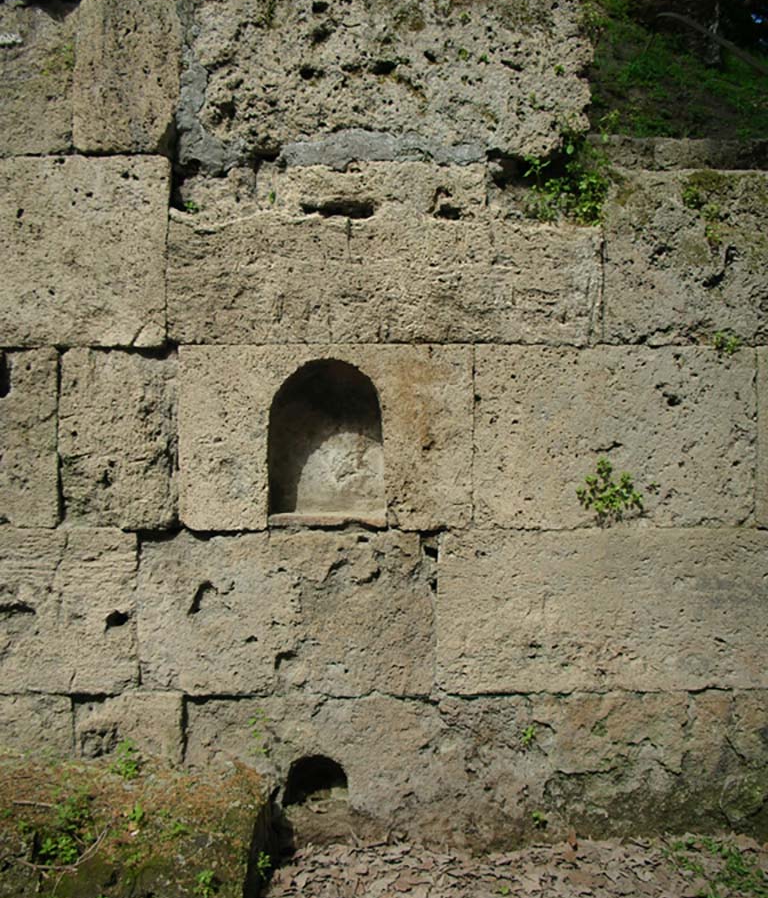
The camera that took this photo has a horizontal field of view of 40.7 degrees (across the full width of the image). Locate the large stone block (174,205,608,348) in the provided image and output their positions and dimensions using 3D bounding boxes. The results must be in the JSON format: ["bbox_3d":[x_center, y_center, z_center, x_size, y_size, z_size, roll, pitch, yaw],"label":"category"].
[{"bbox_3d":[0.004,-0.665,4.230,1.672,0.542,0.500,0,0,0],"label":"large stone block"}]

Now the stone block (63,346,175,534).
[{"bbox_3d":[-0.974,-0.039,4.025,0.426,0.661,0.450,0,0,0],"label":"stone block"}]

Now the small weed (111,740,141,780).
[{"bbox_3d":[-0.964,1.158,3.860,0.112,0.149,0.100,0,0,0],"label":"small weed"}]

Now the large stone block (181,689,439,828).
[{"bbox_3d":[-0.253,1.140,4.040,0.965,0.484,0.480,0,0,0],"label":"large stone block"}]

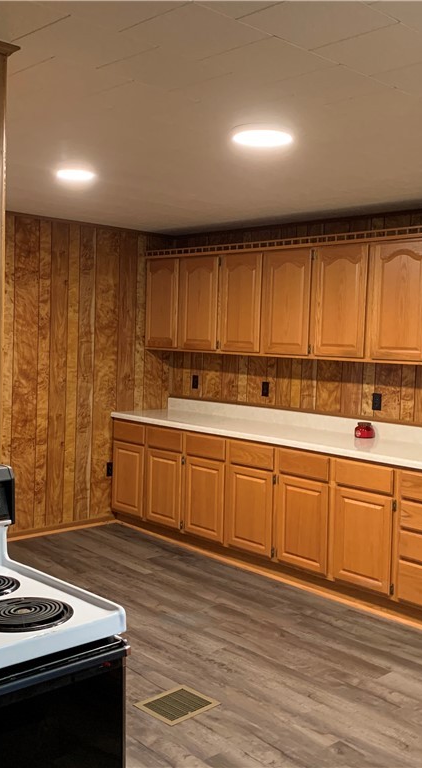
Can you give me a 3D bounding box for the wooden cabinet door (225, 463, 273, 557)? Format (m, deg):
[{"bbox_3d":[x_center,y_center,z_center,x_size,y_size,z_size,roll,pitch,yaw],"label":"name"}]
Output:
[{"bbox_3d":[0.267,0.834,5.092,0.025,0.557,0.404,-2,6,-43],"label":"wooden cabinet door"}]

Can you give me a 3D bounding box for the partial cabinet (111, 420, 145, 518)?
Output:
[{"bbox_3d":[-0.428,0.660,6.278,0.623,0.769,0.438,-2,6,-43],"label":"partial cabinet"}]

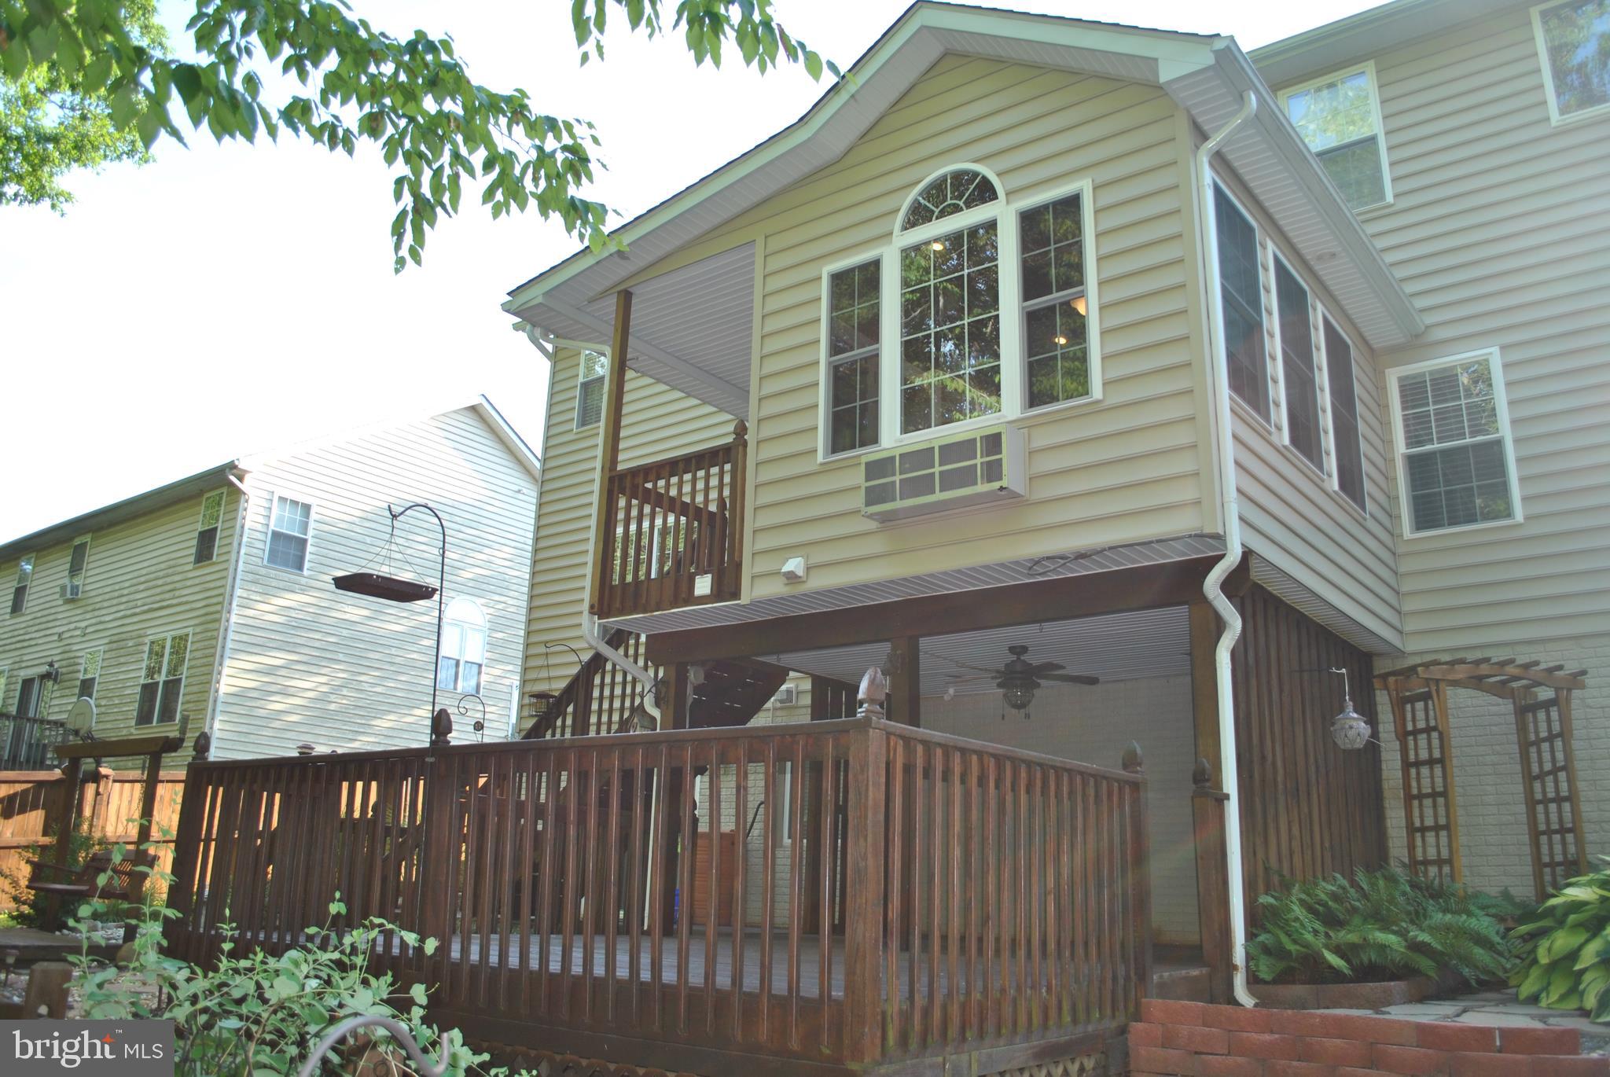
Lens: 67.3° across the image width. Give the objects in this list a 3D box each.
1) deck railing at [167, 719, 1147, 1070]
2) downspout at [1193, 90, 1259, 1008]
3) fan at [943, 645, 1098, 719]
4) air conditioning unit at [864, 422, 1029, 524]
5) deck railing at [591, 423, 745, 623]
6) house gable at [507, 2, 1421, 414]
[{"bbox_3d":[-0.885,1.719,6.193,4.610,1.100,2.440,-10,-19,36],"label":"deck railing"},{"bbox_3d":[2.517,-0.111,6.910,0.640,5.280,0.560,-10,-19,36],"label":"downspout"},{"bbox_3d":[1.744,1.175,9.869,1.300,0.600,1.300,-10,-19,36],"label":"fan"},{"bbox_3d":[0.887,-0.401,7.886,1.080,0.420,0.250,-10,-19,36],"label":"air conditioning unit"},{"bbox_3d":[-1.045,-0.110,9.442,1.510,1.430,0.180,-10,-19,36],"label":"deck railing"},{"bbox_3d":[1.423,-2.453,10.753,6.400,1.450,4.770,-10,-19,36],"label":"house gable"}]

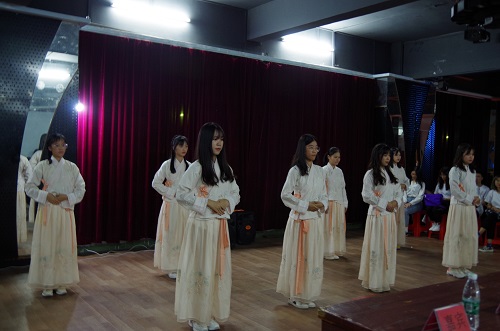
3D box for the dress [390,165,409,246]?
[{"bbox_3d":[2.386,0.644,8.112,0.480,1.323,0.400,1,1,-35],"label":"dress"}]

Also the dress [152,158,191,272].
[{"bbox_3d":[-0.887,0.547,5.824,0.500,1.300,0.420,1,0,-34],"label":"dress"}]

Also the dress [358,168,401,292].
[{"bbox_3d":[1.404,0.673,5.373,0.520,1.302,0.440,1,1,-39],"label":"dress"}]

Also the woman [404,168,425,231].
[{"bbox_3d":[3.179,0.703,9.700,0.620,1.310,0.460,1,0,-28],"label":"woman"}]

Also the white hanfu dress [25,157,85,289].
[{"bbox_3d":[-1.893,0.526,4.866,0.550,1.248,0.430,1,1,-33],"label":"white hanfu dress"}]

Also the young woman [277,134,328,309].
[{"bbox_3d":[0.500,0.514,4.738,0.550,1.623,0.440,1,1,-41],"label":"young woman"}]

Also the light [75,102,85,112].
[{"bbox_3d":[-2.266,-0.773,6.650,0.120,0.120,0.100,1,1,-20],"label":"light"}]

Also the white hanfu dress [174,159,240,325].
[{"bbox_3d":[-0.338,0.582,4.019,0.550,1.291,0.450,1,1,-40],"label":"white hanfu dress"}]

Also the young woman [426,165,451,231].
[{"bbox_3d":[3.637,0.667,9.500,0.600,1.250,0.460,1,0,-44],"label":"young woman"}]

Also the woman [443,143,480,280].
[{"bbox_3d":[2.610,0.545,6.128,0.460,1.610,0.390,1,0,-34],"label":"woman"}]

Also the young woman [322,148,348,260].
[{"bbox_3d":[1.211,0.535,7.107,0.450,1.580,0.350,1,0,-32],"label":"young woman"}]

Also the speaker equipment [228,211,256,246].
[{"bbox_3d":[-0.141,1.016,8.280,0.370,0.560,0.330,1,0,-32],"label":"speaker equipment"}]

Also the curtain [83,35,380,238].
[{"bbox_3d":[0.112,-0.346,8.843,6.200,3.030,0.180,1,0,-35],"label":"curtain"}]

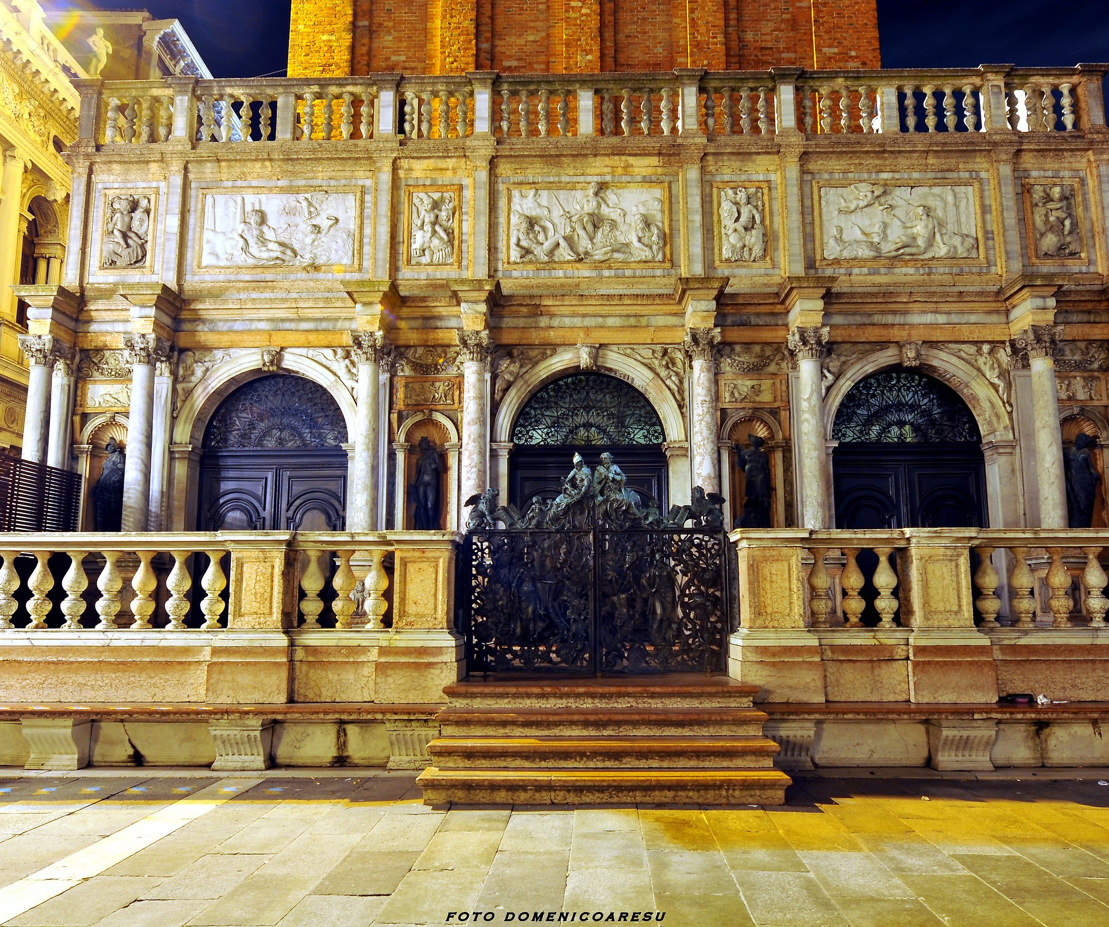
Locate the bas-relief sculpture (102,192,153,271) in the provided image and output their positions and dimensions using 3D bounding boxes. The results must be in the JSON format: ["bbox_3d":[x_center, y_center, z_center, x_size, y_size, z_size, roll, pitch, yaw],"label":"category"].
[{"bbox_3d":[-6.127,-3.323,13.375,0.737,1.134,0.160,0,-9,2],"label":"bas-relief sculpture"}]

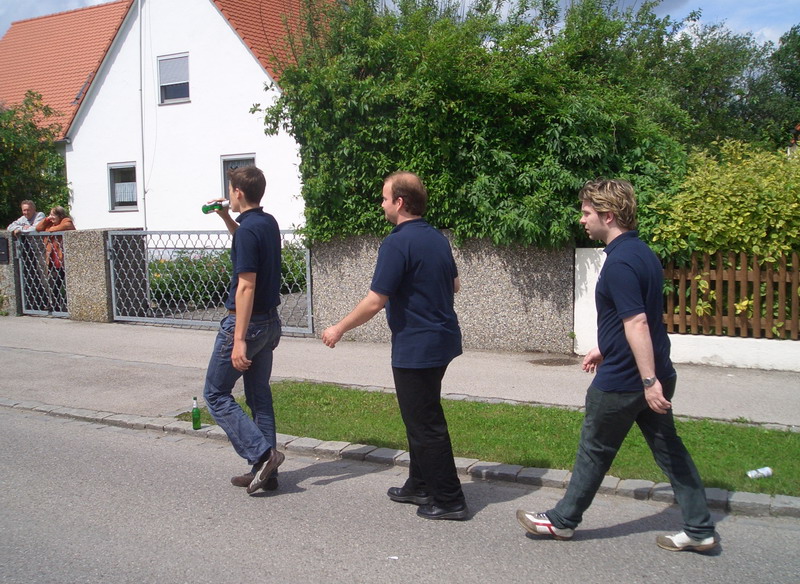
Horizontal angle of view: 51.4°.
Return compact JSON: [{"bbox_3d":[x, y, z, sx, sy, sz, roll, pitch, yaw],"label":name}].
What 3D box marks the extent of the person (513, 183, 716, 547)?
[{"bbox_3d":[1.000,0.346,3.879,0.910,1.740,0.580,2,7,27],"label":"person"}]

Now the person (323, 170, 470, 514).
[{"bbox_3d":[0.072,0.274,4.405,0.720,1.800,0.640,2,7,27],"label":"person"}]

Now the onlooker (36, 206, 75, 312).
[{"bbox_3d":[-4.975,-0.478,12.050,0.550,1.530,0.520,1,7,22],"label":"onlooker"}]

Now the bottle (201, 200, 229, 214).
[{"bbox_3d":[-1.063,-0.495,4.799,0.235,0.061,0.061,-4,4,34],"label":"bottle"}]

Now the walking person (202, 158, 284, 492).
[{"bbox_3d":[-0.872,0.221,4.775,0.600,1.860,0.520,2,7,27],"label":"walking person"}]

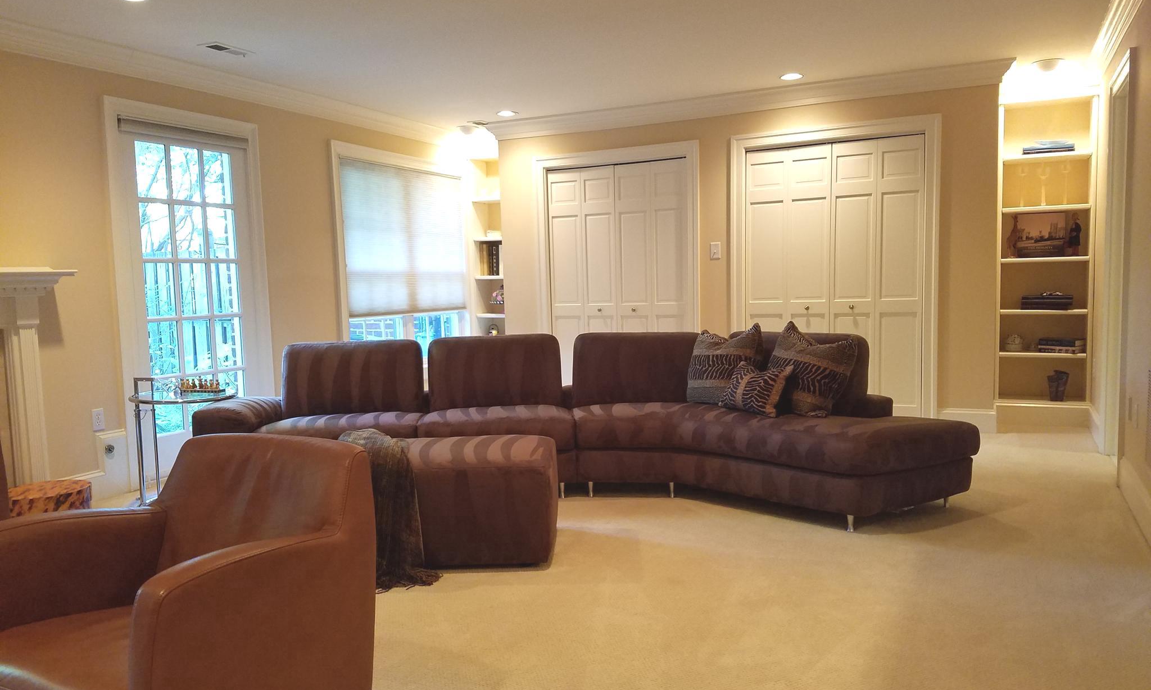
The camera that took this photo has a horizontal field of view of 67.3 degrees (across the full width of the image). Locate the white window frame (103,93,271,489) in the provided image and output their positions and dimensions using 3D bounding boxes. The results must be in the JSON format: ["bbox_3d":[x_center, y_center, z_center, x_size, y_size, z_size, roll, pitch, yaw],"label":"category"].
[{"bbox_3d":[-2.306,-0.307,5.229,0.110,2.155,1.077,1,5,26],"label":"white window frame"}]

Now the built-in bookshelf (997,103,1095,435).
[{"bbox_3d":[3.317,-0.573,6.142,0.585,2.265,0.300,1,5,26],"label":"built-in bookshelf"}]

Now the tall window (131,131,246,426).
[{"bbox_3d":[-2.316,-0.341,5.253,0.050,1.670,0.670,1,5,26],"label":"tall window"}]

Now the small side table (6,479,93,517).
[{"bbox_3d":[-1.934,0.722,3.149,0.300,0.400,0.300,2,6,41],"label":"small side table"}]

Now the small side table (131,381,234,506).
[{"bbox_3d":[-2.015,0.493,4.472,0.530,0.660,0.520,-1,4,11],"label":"small side table"}]

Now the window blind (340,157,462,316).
[{"bbox_3d":[-1.367,-0.857,7.111,0.050,1.190,1.570,1,5,26],"label":"window blind"}]

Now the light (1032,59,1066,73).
[{"bbox_3d":[3.078,-1.812,5.625,0.195,0.060,0.195,1,5,26],"label":"light"}]

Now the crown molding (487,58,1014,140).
[{"bbox_3d":[1.046,-1.791,6.479,4.030,0.128,0.100,1,5,26],"label":"crown molding"}]

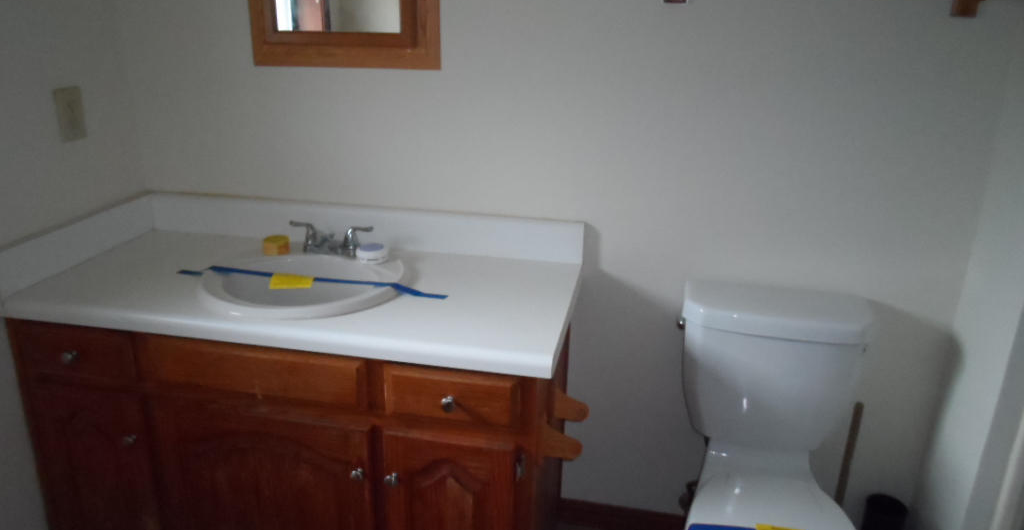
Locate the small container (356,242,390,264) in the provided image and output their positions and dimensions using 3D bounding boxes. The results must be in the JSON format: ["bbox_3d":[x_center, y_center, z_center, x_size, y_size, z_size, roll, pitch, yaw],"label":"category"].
[{"bbox_3d":[-0.351,-0.029,1.865,0.076,0.031,0.076,5,19,10],"label":"small container"}]

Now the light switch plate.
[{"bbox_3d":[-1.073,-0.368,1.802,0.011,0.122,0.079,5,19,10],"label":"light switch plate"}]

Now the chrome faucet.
[{"bbox_3d":[-0.471,-0.056,1.876,0.236,0.085,0.130,5,19,10],"label":"chrome faucet"}]

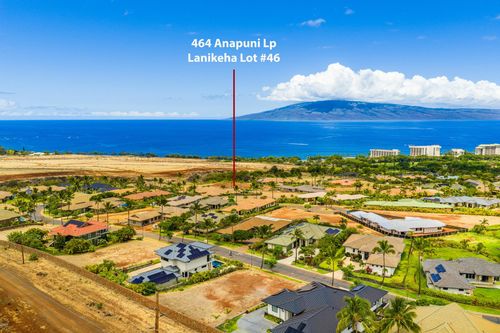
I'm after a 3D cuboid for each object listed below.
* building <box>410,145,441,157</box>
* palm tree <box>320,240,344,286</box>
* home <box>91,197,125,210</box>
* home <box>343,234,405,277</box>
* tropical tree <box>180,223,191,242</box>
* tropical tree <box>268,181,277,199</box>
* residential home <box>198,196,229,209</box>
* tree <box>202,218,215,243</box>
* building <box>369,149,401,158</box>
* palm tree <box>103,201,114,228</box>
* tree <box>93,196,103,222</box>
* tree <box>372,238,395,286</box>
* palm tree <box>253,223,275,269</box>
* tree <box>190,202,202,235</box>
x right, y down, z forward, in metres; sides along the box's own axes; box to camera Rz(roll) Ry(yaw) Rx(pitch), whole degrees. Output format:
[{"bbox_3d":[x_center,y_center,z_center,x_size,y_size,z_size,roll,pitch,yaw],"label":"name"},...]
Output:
[{"bbox_3d":[578.000,-47.700,1283.830,92.000,38.000,22.000,0,7,0],"label":"building"},{"bbox_3d":[25.290,29.553,117.923,5.960,14.040,5.960,0,7,0],"label":"palm tree"},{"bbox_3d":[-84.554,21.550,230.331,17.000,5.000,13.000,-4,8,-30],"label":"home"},{"bbox_3d":[41.300,28.620,130.490,18.800,5.800,25.000,4,8,30],"label":"home"},{"bbox_3d":[-24.910,25.040,147.340,4.000,7.800,4.000,0,7,0],"label":"tropical tree"},{"bbox_3d":[16.731,17.328,286.298,5.910,13.460,5.910,0,7,0],"label":"tropical tree"},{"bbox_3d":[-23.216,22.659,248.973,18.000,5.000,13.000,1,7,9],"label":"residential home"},{"bbox_3d":[-17.506,26.802,161.410,5.210,9.830,5.210,0,7,0],"label":"tree"},{"bbox_3d":[410.000,-32.830,1189.950,86.000,29.500,22.000,4,8,28],"label":"building"},{"bbox_3d":[-62.260,20.890,169.950,5.000,11.900,5.000,0,7,0],"label":"palm tree"},{"bbox_3d":[-70.920,19.700,179.980,4.700,12.800,4.700,0,7,0],"label":"tree"},{"bbox_3d":[38.230,27.570,111.720,6.300,13.900,6.300,0,7,0],"label":"tree"},{"bbox_3d":[4.423,27.161,131.303,6.800,15.200,6.800,0,7,0],"label":"palm tree"},{"bbox_3d":[-23.987,22.901,171.692,6.220,15.620,6.220,0,7,0],"label":"tree"}]

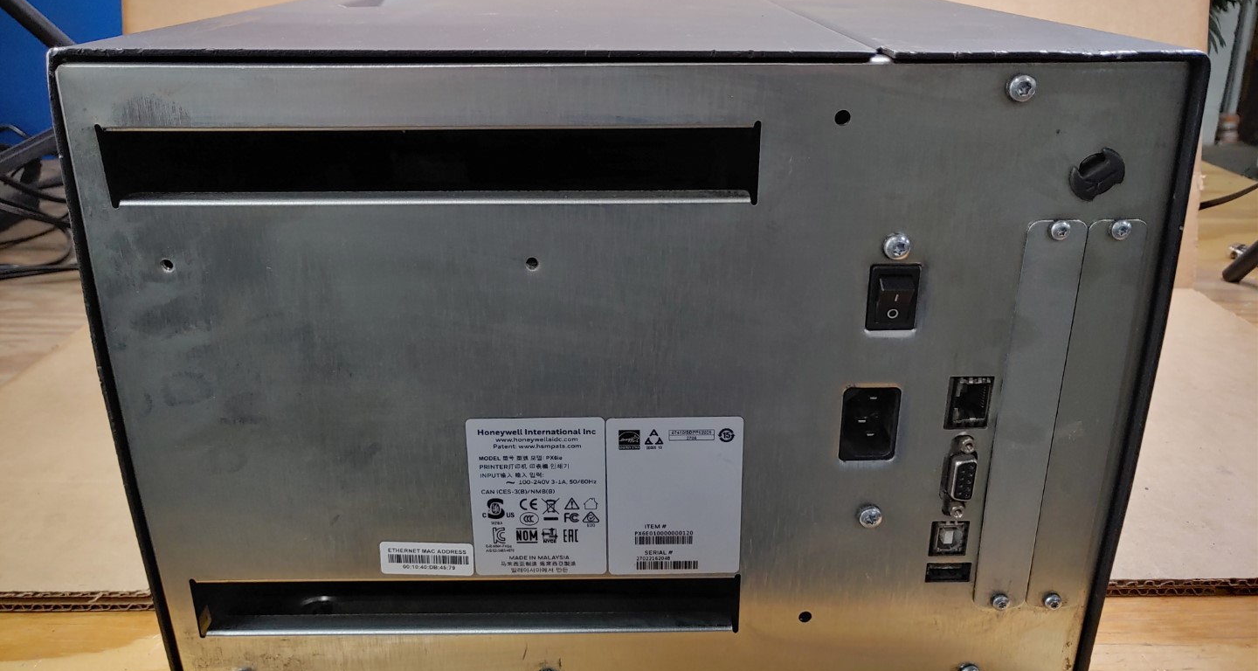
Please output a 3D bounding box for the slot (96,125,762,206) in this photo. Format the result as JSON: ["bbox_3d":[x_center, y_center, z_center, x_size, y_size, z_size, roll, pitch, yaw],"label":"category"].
[{"bbox_3d":[-0.060,-0.054,0.293,0.197,0.024,0.015,0,20,0],"label":"slot"}]

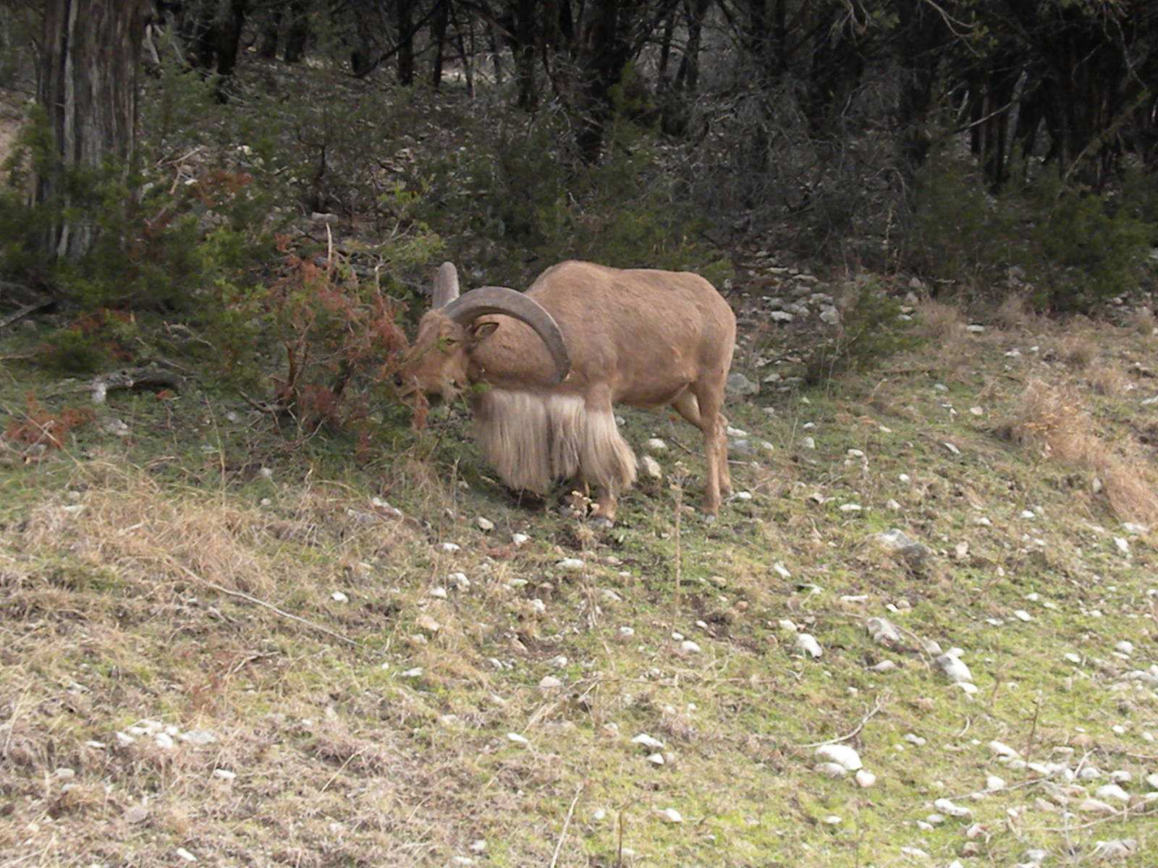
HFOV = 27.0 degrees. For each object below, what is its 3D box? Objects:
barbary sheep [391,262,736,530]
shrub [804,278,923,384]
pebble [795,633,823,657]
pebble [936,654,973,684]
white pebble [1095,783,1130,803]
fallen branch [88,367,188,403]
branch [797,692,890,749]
[{"bbox_3d":[-0.043,-0.152,9.100,1.360,0.970,0.500,-4,8,-33],"label":"barbary sheep"},{"bbox_3d":[1.305,-0.477,11.100,0.520,0.450,0.450,0,5,0],"label":"shrub"},{"bbox_3d":[0.741,0.681,7.750,0.085,0.055,0.075,0,5,0],"label":"pebble"},{"bbox_3d":[1.176,0.737,7.550,0.115,0.070,0.090,0,5,0],"label":"pebble"},{"bbox_3d":[1.489,1.003,6.720,0.097,0.045,0.065,0,5,0],"label":"white pebble"},{"bbox_3d":[-1.956,-0.222,10.700,0.460,0.125,0.160,-2,6,-25],"label":"fallen branch"},{"bbox_3d":[0.791,0.857,7.200,0.330,0.110,0.120,-4,6,-38],"label":"branch"}]

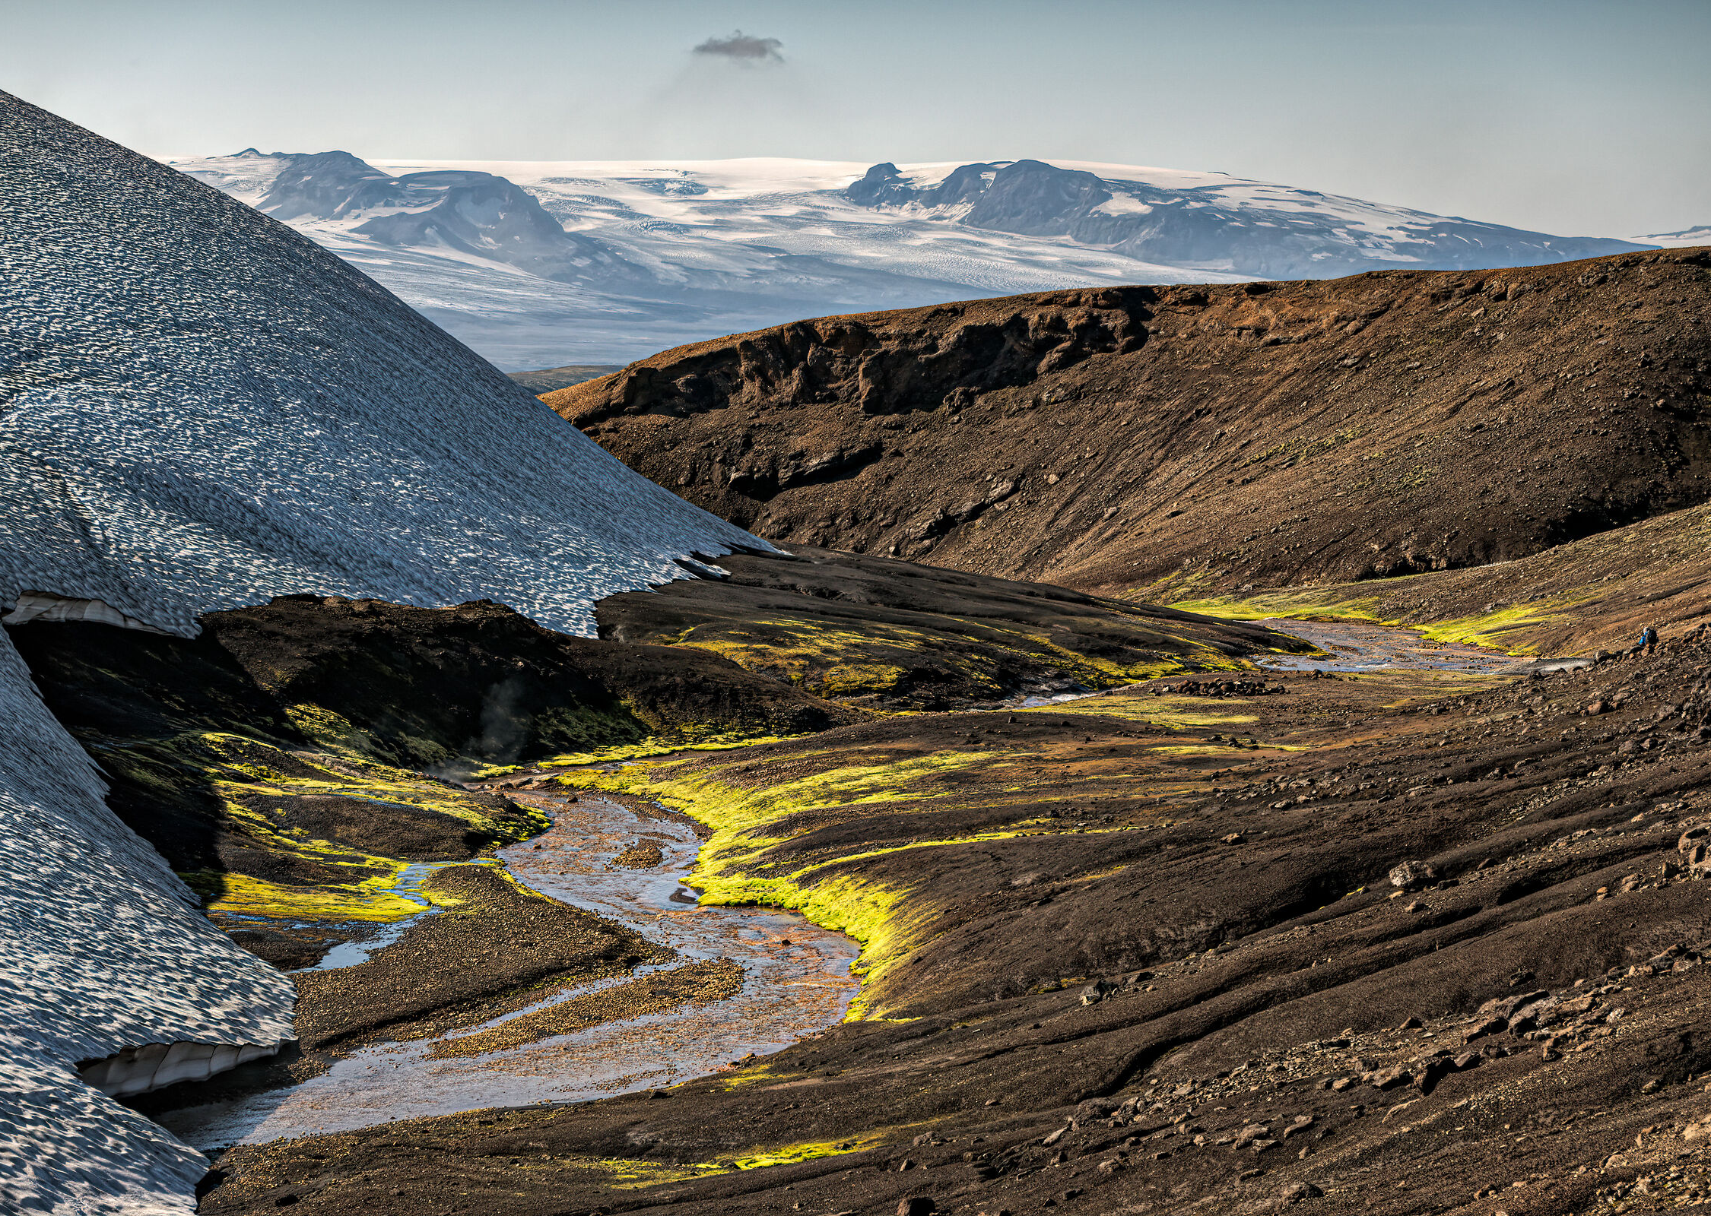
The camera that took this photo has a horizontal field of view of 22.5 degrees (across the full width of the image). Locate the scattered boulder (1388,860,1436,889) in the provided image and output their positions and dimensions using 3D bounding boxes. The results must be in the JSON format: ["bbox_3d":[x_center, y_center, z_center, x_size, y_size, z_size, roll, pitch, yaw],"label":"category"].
[{"bbox_3d":[14.860,7.100,115.000,1.200,0.720,0.950,0,5,0],"label":"scattered boulder"}]

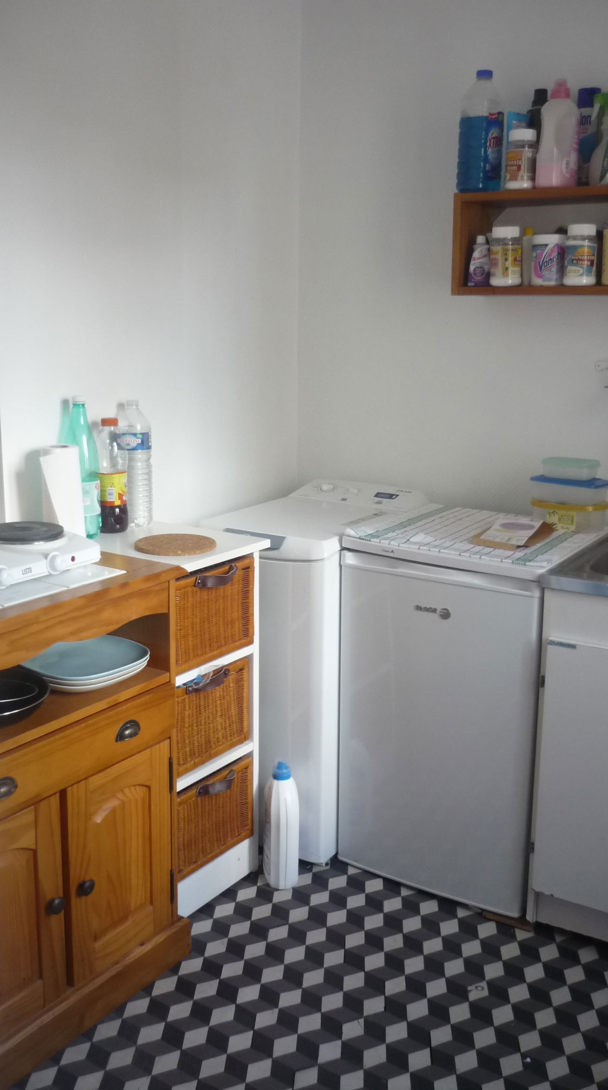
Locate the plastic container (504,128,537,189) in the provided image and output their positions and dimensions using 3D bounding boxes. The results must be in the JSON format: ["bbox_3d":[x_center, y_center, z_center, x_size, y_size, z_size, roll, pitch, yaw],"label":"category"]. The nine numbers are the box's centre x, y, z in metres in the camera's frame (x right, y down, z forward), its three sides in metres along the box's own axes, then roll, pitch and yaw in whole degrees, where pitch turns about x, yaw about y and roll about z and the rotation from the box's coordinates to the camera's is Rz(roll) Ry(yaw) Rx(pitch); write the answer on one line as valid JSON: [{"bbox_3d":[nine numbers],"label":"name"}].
[{"bbox_3d":[0.562,-0.991,2.690,0.077,0.152,0.077,1,13,0],"label":"plastic container"}]

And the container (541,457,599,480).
[{"bbox_3d":[0.693,-0.196,2.704,0.141,0.046,0.090,10,16,37],"label":"container"}]

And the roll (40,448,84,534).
[{"bbox_3d":[-0.575,-0.127,2.489,0.100,0.218,0.100,-2,13,-13],"label":"roll"}]

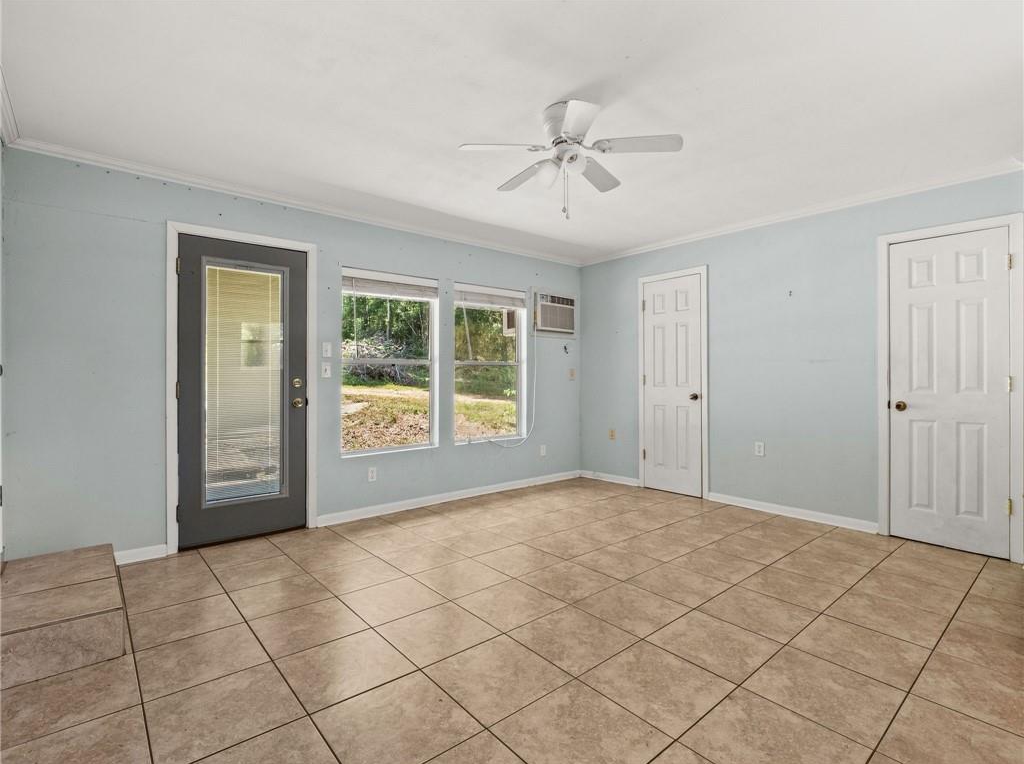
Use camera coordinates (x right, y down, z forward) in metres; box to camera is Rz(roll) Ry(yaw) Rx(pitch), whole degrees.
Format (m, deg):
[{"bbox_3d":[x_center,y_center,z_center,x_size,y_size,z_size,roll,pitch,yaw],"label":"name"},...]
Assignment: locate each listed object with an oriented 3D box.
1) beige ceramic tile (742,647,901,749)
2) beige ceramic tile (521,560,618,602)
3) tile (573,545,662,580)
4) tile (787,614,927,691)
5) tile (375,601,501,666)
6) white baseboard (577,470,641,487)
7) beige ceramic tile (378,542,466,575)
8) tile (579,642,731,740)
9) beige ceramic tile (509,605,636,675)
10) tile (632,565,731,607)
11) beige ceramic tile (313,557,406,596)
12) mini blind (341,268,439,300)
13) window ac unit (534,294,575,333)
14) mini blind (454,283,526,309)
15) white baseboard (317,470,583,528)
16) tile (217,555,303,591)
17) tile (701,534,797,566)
[{"bbox_3d":[1.094,1.086,1.662,0.402,0.015,0.402,0,0,-40],"label":"beige ceramic tile"},{"bbox_3d":[0.313,1.111,2.634,0.405,0.013,0.405,-1,1,-40],"label":"beige ceramic tile"},{"bbox_3d":[0.636,1.099,2.879,0.411,0.012,0.403,-1,1,-42],"label":"tile"},{"bbox_3d":[1.460,1.125,1.984,0.405,0.013,0.405,-1,1,-40],"label":"tile"},{"bbox_3d":[-0.321,1.085,2.050,0.402,0.015,0.402,0,0,-40],"label":"tile"},{"bbox_3d":[1.032,1.028,5.021,0.700,0.075,0.015,1,1,44],"label":"white baseboard"},{"bbox_3d":[-0.559,1.104,2.982,0.405,0.013,0.405,-1,1,-40],"label":"beige ceramic tile"},{"bbox_3d":[0.537,1.119,1.753,0.406,0.012,0.404,-1,1,-40],"label":"tile"},{"bbox_3d":[0.262,1.090,2.016,0.405,0.012,0.405,0,0,-40],"label":"beige ceramic tile"},{"bbox_3d":[0.910,1.113,2.588,0.405,0.013,0.405,-1,1,-40],"label":"tile"},{"bbox_3d":[-0.872,1.099,2.681,0.403,0.012,0.396,-1,1,-41],"label":"beige ceramic tile"},{"bbox_3d":[-0.983,-0.798,3.905,0.844,0.178,0.050,0,0,-40],"label":"mini blind"},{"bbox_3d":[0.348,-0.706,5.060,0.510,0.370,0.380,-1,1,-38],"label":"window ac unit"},{"bbox_3d":[-0.197,-0.802,4.463,0.815,0.170,0.060,-1,1,-38],"label":"mini blind"},{"bbox_3d":[-0.336,1.037,4.408,2.857,0.077,0.015,0,0,-40],"label":"white baseboard"},{"bbox_3d":[-1.478,1.105,2.771,0.405,0.013,0.405,-1,1,-40],"label":"tile"},{"bbox_3d":[1.530,1.084,3.059,0.402,0.015,0.402,0,0,-40],"label":"tile"}]

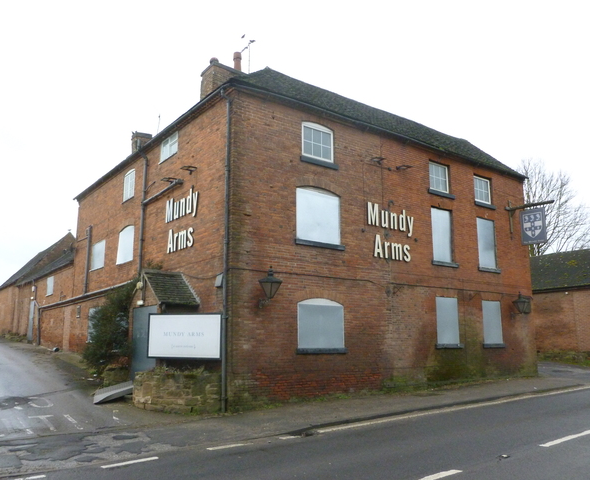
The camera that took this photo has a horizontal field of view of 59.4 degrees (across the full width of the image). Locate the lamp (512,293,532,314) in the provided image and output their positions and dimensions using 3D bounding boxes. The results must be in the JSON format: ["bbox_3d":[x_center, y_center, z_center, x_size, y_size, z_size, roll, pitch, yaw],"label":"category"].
[{"bbox_3d":[9.052,2.553,20.816,0.450,0.920,0.520,8,-14,-37],"label":"lamp"}]

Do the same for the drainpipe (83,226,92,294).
[{"bbox_3d":[-9.271,0.896,23.179,0.140,3.100,0.120,8,-14,-37],"label":"drainpipe"}]

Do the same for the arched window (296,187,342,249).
[{"bbox_3d":[0.723,-0.700,15.466,1.740,1.820,0.150,8,-14,-37],"label":"arched window"}]

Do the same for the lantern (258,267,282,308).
[{"bbox_3d":[-0.676,1.223,13.523,0.440,1.030,0.600,8,-14,-37],"label":"lantern"}]

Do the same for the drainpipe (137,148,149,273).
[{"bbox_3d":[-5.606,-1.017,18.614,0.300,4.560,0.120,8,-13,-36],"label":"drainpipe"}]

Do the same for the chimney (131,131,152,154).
[{"bbox_3d":[-8.134,-4.730,27.452,0.780,1.600,0.780,8,-13,-36],"label":"chimney"}]

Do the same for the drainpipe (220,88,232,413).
[{"bbox_3d":[-1.826,0.021,13.540,0.200,8.520,0.110,8,-14,-37],"label":"drainpipe"}]

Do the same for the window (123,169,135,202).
[{"bbox_3d":[-6.473,-2.143,20.297,0.120,1.250,1.190,8,-13,-36],"label":"window"}]

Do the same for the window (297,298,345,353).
[{"bbox_3d":[0.770,2.459,14.848,1.750,1.540,0.150,8,-14,-37],"label":"window"}]

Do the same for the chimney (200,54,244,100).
[{"bbox_3d":[-2.439,-5.727,18.075,1.330,2.050,0.960,8,-14,-37],"label":"chimney"}]

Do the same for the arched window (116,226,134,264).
[{"bbox_3d":[-6.468,0.159,19.857,0.120,1.460,1.770,8,-13,-36],"label":"arched window"}]

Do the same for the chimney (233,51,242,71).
[{"bbox_3d":[-2.196,-6.818,19.774,0.300,0.820,0.300,0,-10,0],"label":"chimney"}]

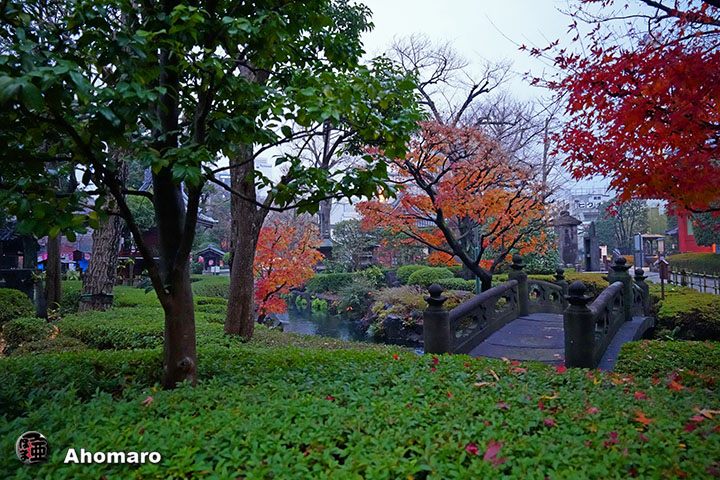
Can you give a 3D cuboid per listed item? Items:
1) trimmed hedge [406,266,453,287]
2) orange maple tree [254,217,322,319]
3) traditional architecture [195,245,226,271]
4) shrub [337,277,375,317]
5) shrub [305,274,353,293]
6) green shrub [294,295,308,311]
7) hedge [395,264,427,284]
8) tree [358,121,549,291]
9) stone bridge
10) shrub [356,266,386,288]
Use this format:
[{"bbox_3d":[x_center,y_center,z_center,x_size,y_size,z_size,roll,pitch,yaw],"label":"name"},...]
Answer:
[{"bbox_3d":[2.297,1.206,15.200,1.500,0.700,1.300,0,-1,9],"label":"trimmed hedge"},{"bbox_3d":[-1.555,0.595,9.600,1.550,2.150,1.500,0,-1,-9],"label":"orange maple tree"},{"bbox_3d":[-8.125,1.005,25.000,1.750,1.500,1.600,0,-1,-14],"label":"traditional architecture"},{"bbox_3d":[-0.129,1.621,13.200,1.100,1.150,1.000,0,-1,-1],"label":"shrub"},{"bbox_3d":[-1.061,1.432,15.500,1.600,0.720,1.050,0,-1,-4],"label":"shrub"},{"bbox_3d":[-1.806,1.929,14.200,0.440,0.500,0.420,0,-1,-7],"label":"green shrub"},{"bbox_3d":[1.861,1.217,16.000,1.250,0.720,1.200,0,-1,7],"label":"hedge"},{"bbox_3d":[2.764,-0.990,13.600,5.600,5.100,5.000,0,-1,11],"label":"tree"},{"bbox_3d":[3.480,0.910,7.800,2.200,1.400,6.200,-1,-1,37],"label":"stone bridge"},{"bbox_3d":[0.342,1.190,15.000,1.050,0.800,0.950,0,-1,1],"label":"shrub"}]

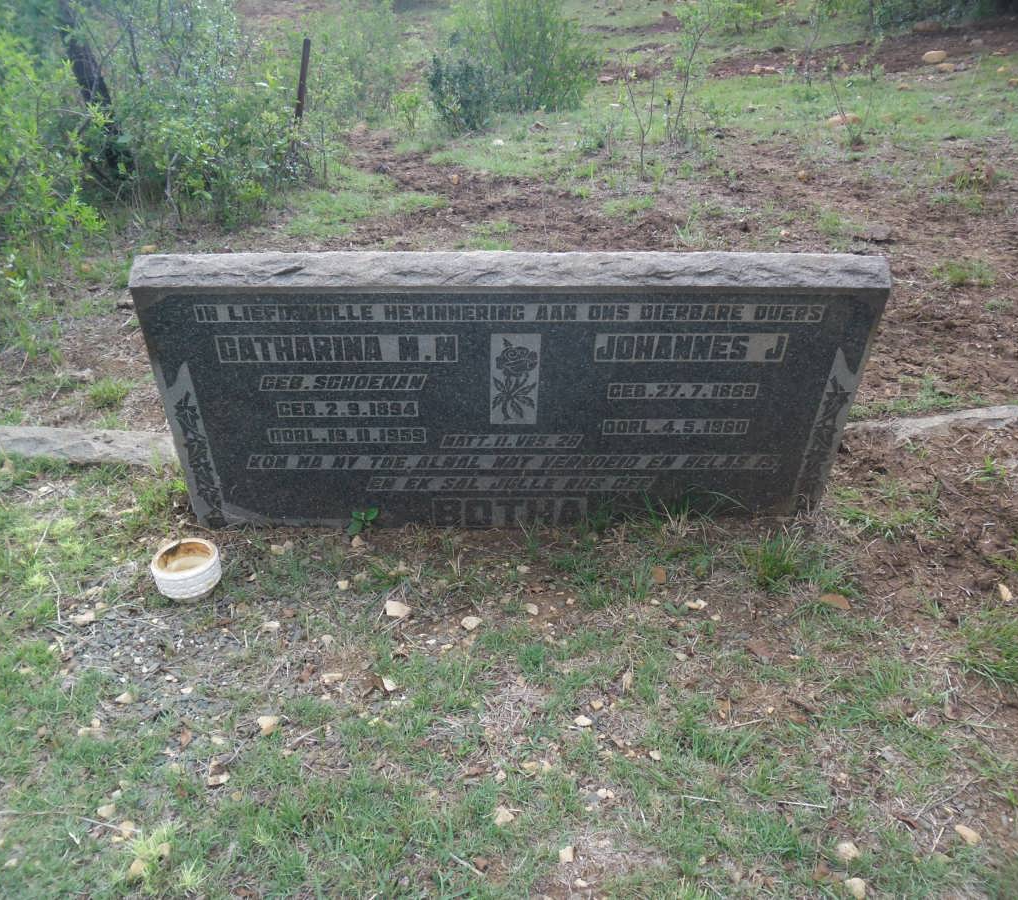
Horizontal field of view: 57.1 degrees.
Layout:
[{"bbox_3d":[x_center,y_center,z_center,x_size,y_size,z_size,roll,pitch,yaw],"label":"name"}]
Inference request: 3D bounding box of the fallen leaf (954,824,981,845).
[{"bbox_3d":[0.738,0.618,1.504,0.040,0.016,0.023,19,39,24],"label":"fallen leaf"}]

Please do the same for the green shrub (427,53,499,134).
[{"bbox_3d":[-0.250,-1.962,5.150,0.380,0.380,0.340,0,36,0],"label":"green shrub"}]

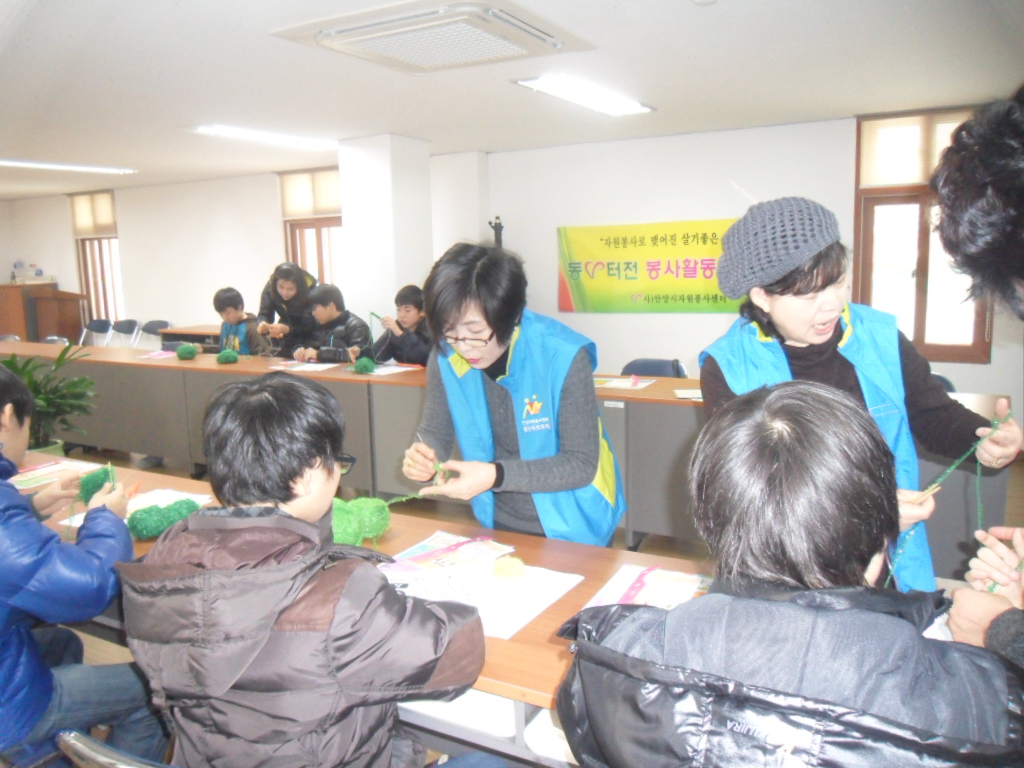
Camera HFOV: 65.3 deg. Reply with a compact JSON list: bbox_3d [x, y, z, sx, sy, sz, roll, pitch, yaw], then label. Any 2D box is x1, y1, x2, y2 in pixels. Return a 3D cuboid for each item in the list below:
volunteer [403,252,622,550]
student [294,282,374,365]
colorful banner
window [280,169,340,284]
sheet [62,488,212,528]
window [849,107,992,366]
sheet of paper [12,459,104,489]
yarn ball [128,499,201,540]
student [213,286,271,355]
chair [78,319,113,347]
[{"bbox_3d":[0.065,0.383,1.869,0.490,1.410,0.650,5,12,34],"label":"volunteer"},{"bbox_3d":[-1.186,-0.049,5.253,0.460,1.200,0.600,5,12,34],"label":"student"},{"bbox_3d":[1.295,-0.923,6.388,2.062,0.725,0.020,3,11,29],"label":"colorful banner"},{"bbox_3d":[-1.984,-1.301,8.183,0.882,1.714,0.120,3,11,29],"label":"window"},{"bbox_3d":[-0.994,0.338,2.130,0.210,0.005,0.297,3,11,29],"label":"sheet"},{"bbox_3d":[2.857,-1.010,5.550,0.882,1.714,0.120,3,11,29],"label":"window"},{"bbox_3d":[-1.479,0.285,2.533,0.210,0.005,0.297,3,11,29],"label":"sheet of paper"},{"bbox_3d":[-0.832,0.326,1.933,0.085,0.080,0.190,3,11,29],"label":"yarn ball"},{"bbox_3d":[-1.922,-0.097,5.676,0.440,1.200,0.600,3,11,29],"label":"student"},{"bbox_3d":[-4.727,-0.330,8.883,0.460,0.770,0.500,3,11,29],"label":"chair"}]

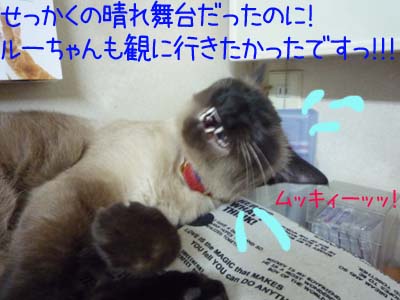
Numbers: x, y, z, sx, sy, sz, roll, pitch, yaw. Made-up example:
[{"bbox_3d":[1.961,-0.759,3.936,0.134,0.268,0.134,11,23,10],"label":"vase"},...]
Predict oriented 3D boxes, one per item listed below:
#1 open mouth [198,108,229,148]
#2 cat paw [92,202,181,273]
[{"bbox_3d":[0.014,-0.024,0.310,0.022,0.022,0.037,-31,65,-23],"label":"open mouth"},{"bbox_3d":[-0.050,0.066,0.225,0.050,0.044,0.062,-19,35,-28],"label":"cat paw"}]

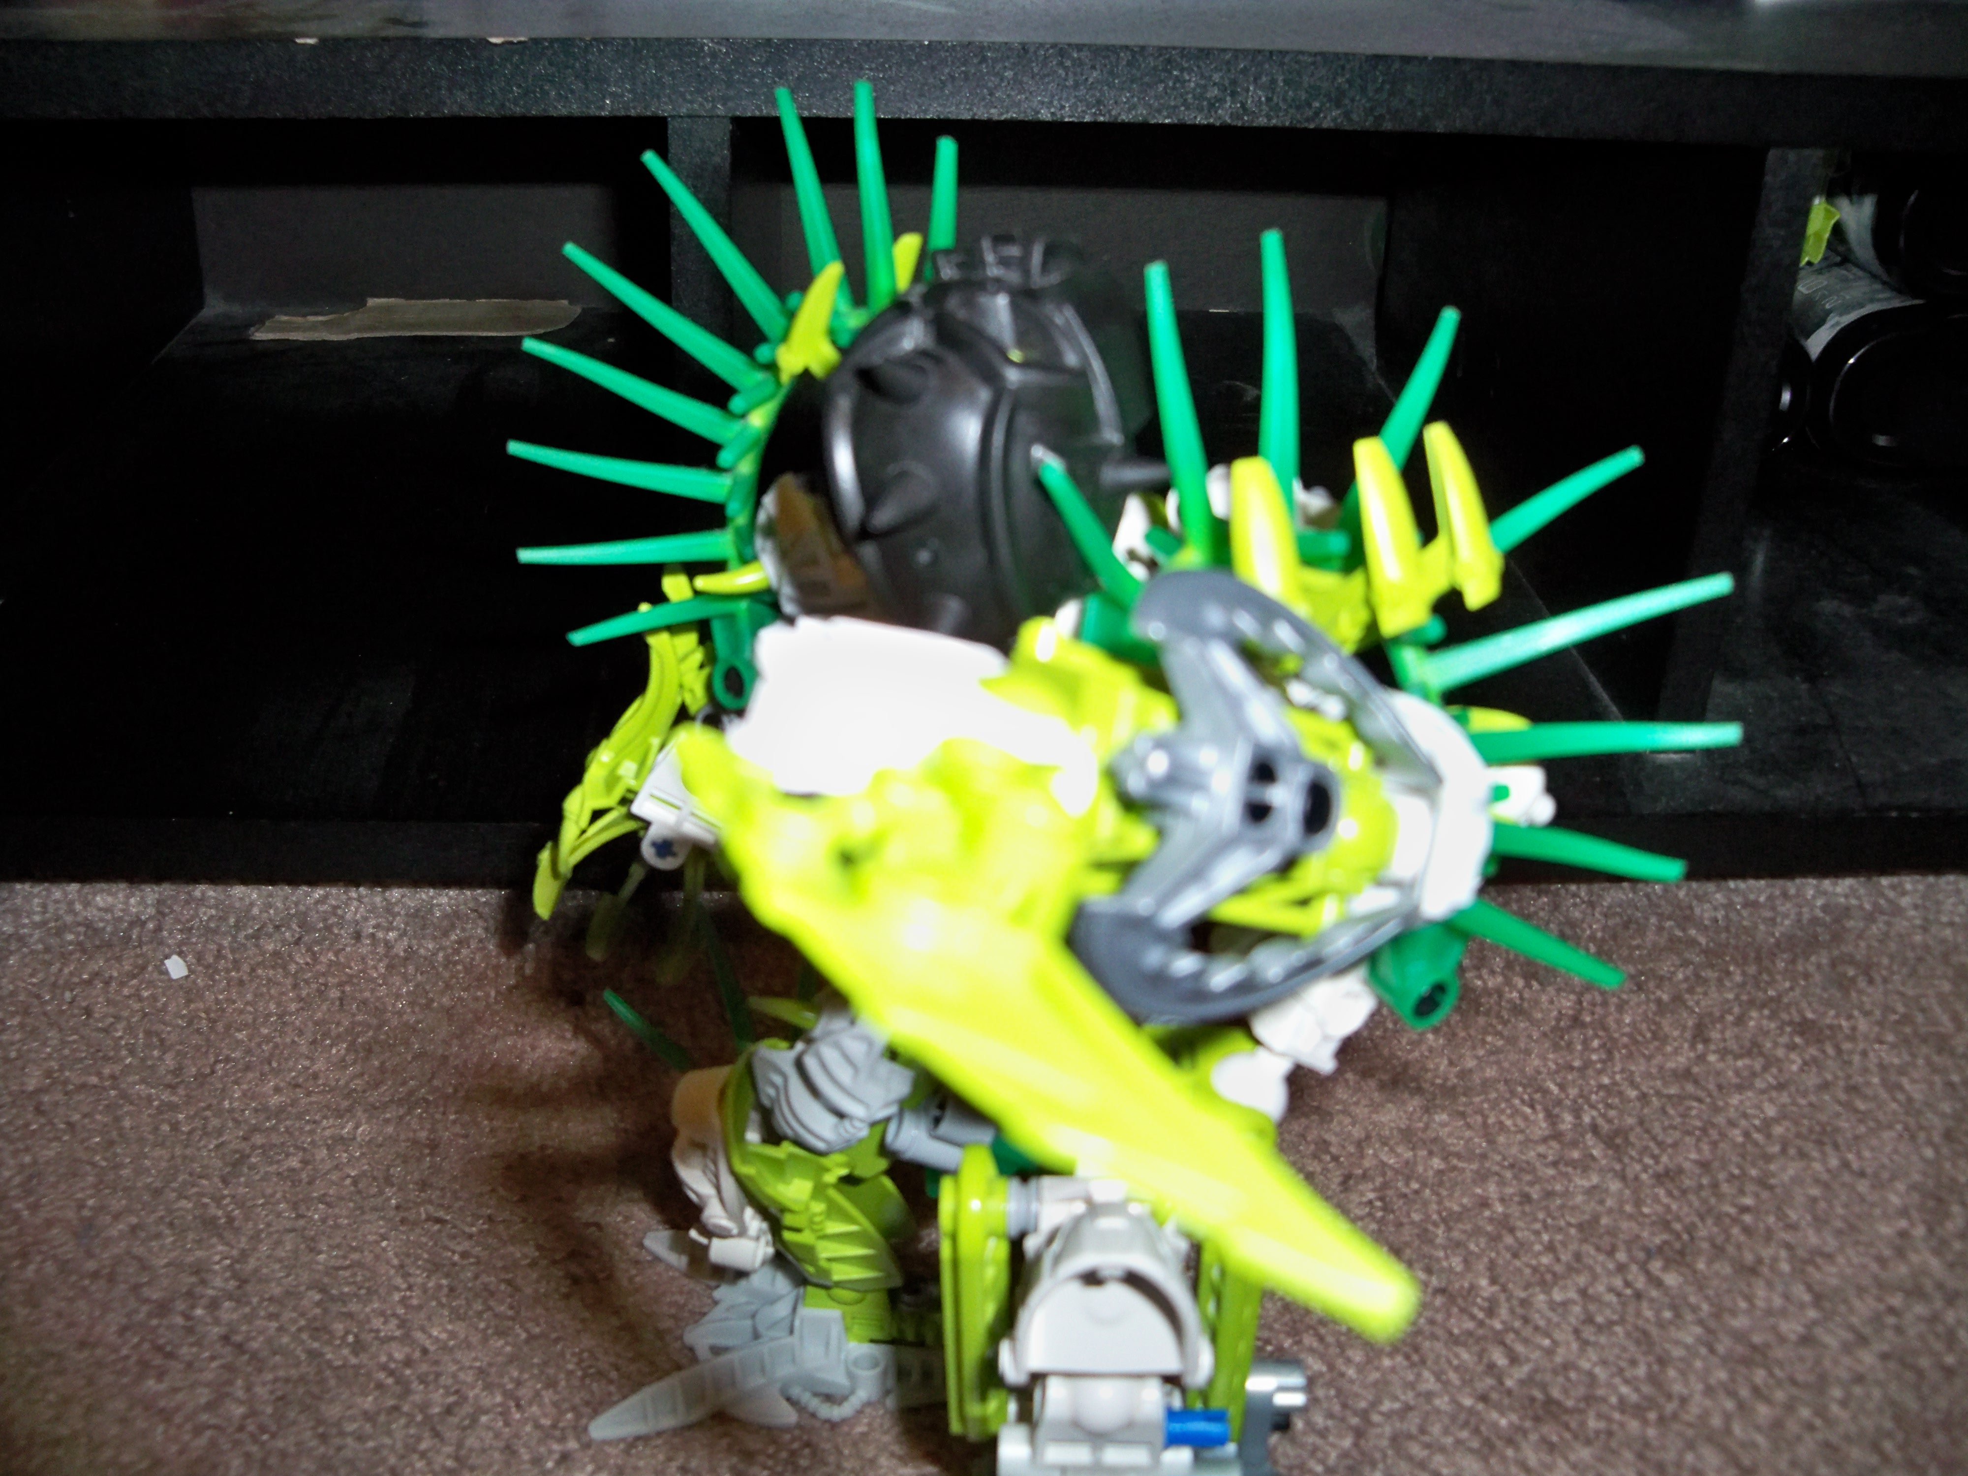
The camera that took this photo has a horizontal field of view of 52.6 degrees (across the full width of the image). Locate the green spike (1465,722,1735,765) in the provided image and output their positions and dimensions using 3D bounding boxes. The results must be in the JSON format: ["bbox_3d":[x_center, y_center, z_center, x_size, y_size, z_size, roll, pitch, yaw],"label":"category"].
[{"bbox_3d":[0.068,0.001,0.221,0.033,0.005,0.005,-3,-1,-5],"label":"green spike"}]

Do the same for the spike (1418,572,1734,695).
[{"bbox_3d":[0.064,-0.012,0.212,0.039,0.004,0.004,-16,0,-18],"label":"spike"}]

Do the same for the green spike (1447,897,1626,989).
[{"bbox_3d":[0.064,0.024,0.227,0.026,0.005,0.004,20,0,-23],"label":"green spike"}]

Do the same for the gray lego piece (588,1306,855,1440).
[{"bbox_3d":[-0.044,0.107,0.336,0.045,0.014,0.019,-6,28,-13],"label":"gray lego piece"}]

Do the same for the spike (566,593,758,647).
[{"bbox_3d":[-0.047,-0.017,0.290,0.027,0.004,0.004,-11,0,-13],"label":"spike"}]

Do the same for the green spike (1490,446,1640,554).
[{"bbox_3d":[0.069,-0.028,0.239,0.033,0.005,0.004,-31,-4,-27],"label":"green spike"}]

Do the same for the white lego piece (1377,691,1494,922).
[{"bbox_3d":[0.045,0.007,0.198,0.012,0.020,0.012,1,27,-1],"label":"white lego piece"}]

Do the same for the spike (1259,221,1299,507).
[{"bbox_3d":[0.031,-0.039,0.212,0.005,0.005,0.036,1,72,0],"label":"spike"}]

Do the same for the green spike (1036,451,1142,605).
[{"bbox_3d":[0.011,-0.020,0.193,0.004,0.004,0.024,-36,54,6],"label":"green spike"}]

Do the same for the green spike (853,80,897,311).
[{"bbox_3d":[-0.015,-0.074,0.272,0.005,0.031,0.004,-5,29,-2],"label":"green spike"}]

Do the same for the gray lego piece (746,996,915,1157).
[{"bbox_3d":[-0.024,0.053,0.313,0.024,0.022,0.018,14,30,23],"label":"gray lego piece"}]

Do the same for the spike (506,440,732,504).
[{"bbox_3d":[-0.053,-0.039,0.290,0.034,0.005,0.004,11,6,5],"label":"spike"}]

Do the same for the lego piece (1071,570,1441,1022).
[{"bbox_3d":[0.026,0.005,0.188,0.026,0.039,0.022,10,4,39],"label":"lego piece"}]

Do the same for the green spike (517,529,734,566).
[{"bbox_3d":[-0.052,-0.027,0.290,0.031,0.004,0.004,-3,0,-5],"label":"green spike"}]

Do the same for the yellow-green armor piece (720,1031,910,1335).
[{"bbox_3d":[-0.031,0.084,0.366,0.024,0.052,0.023,-26,29,-12],"label":"yellow-green armor piece"}]

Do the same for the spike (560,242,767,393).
[{"bbox_3d":[-0.047,-0.062,0.288,0.035,0.005,0.004,35,5,0],"label":"spike"}]

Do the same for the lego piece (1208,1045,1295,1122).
[{"bbox_3d":[0.029,0.038,0.220,0.010,0.009,0.009,-10,29,-22],"label":"lego piece"}]

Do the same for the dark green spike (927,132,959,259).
[{"bbox_3d":[-0.006,-0.070,0.272,0.004,0.024,0.004,5,30,0],"label":"dark green spike"}]

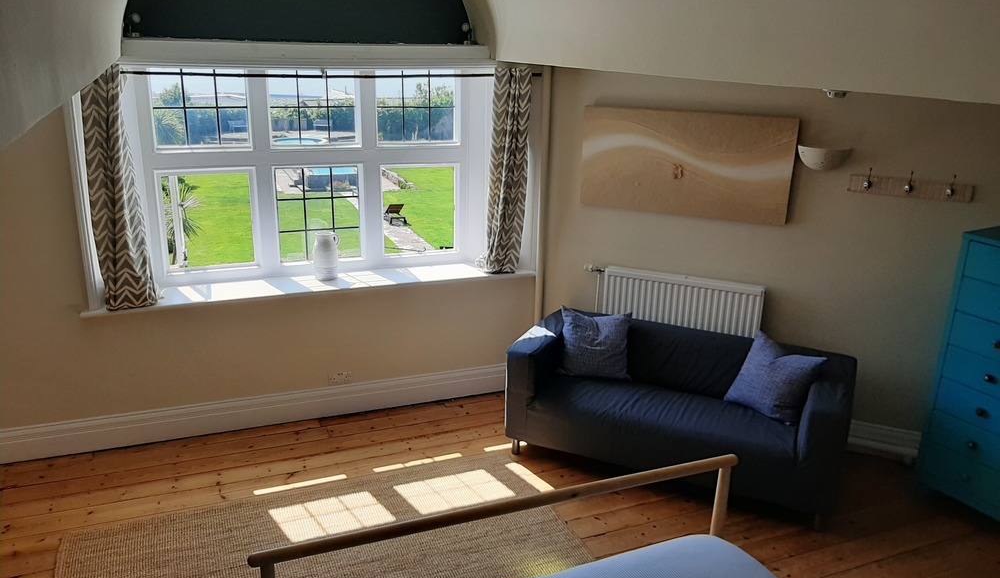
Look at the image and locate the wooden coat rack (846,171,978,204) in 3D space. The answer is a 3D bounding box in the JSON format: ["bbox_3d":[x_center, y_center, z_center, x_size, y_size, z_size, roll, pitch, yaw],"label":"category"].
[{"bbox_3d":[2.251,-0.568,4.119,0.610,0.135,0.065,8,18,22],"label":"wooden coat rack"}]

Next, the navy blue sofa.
[{"bbox_3d":[1.033,0.691,4.412,1.800,0.670,0.870,9,19,23],"label":"navy blue sofa"}]

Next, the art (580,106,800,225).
[{"bbox_3d":[1.118,-0.765,4.578,1.260,0.610,0.040,8,18,22],"label":"art"}]

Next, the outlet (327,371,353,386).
[{"bbox_3d":[-1.033,0.581,4.874,0.147,0.086,0.016,-5,18,-21],"label":"outlet"}]

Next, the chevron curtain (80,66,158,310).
[{"bbox_3d":[-2.080,-0.538,4.098,0.260,1.320,0.130,-5,18,-21],"label":"chevron curtain"}]

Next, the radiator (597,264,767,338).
[{"bbox_3d":[1.140,0.229,4.800,0.970,0.620,0.095,8,18,22],"label":"radiator"}]

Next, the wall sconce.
[{"bbox_3d":[1.821,-0.732,4.228,0.285,0.130,0.125,8,18,22],"label":"wall sconce"}]

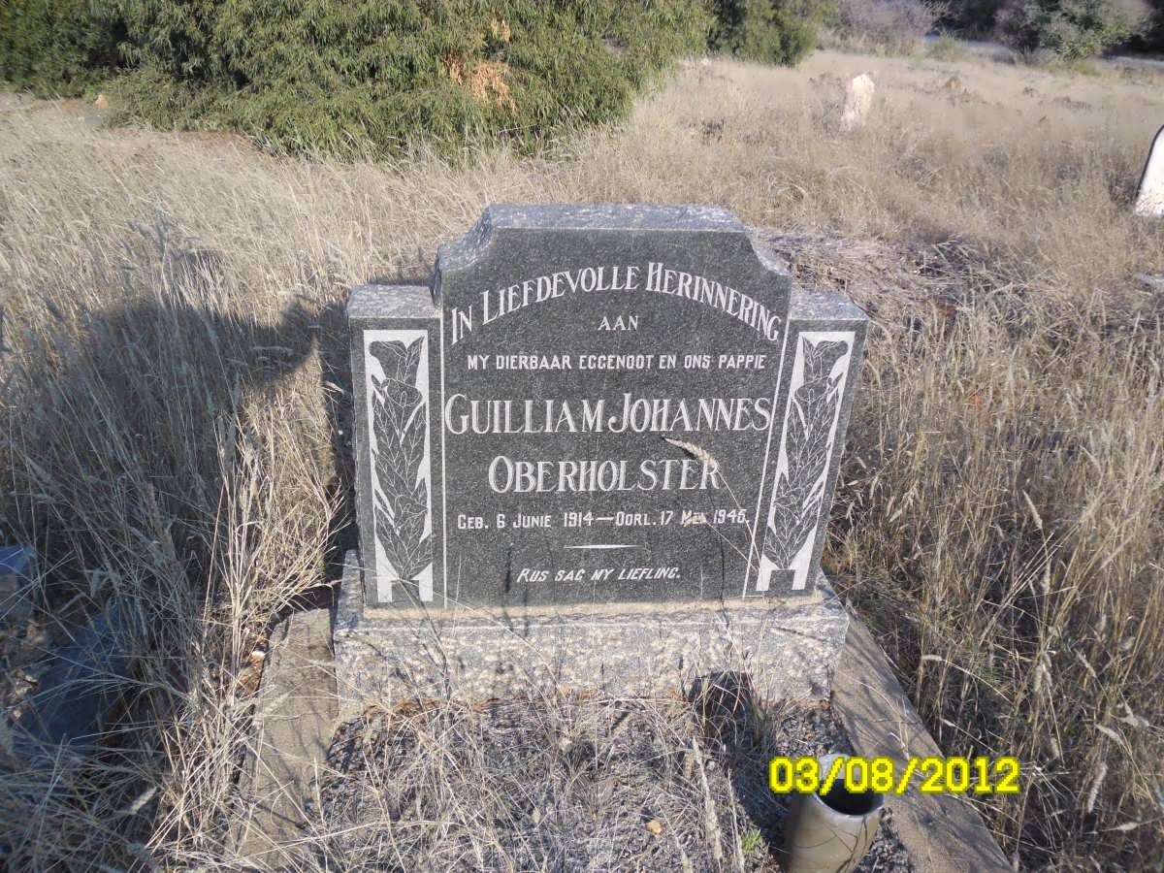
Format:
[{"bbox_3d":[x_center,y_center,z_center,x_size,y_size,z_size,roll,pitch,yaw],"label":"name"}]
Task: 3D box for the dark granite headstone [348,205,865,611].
[{"bbox_3d":[0.036,-0.037,1.549,0.810,0.673,0.152,0,27,-7],"label":"dark granite headstone"}]

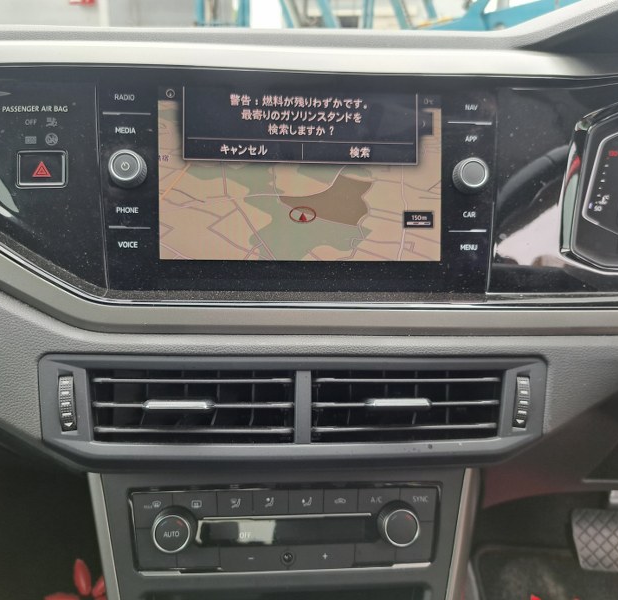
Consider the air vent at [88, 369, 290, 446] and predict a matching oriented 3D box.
[{"bbox_3d":[-0.070,0.064,0.343,0.124,0.044,0.028,0,-3,-2],"label":"air vent"}]

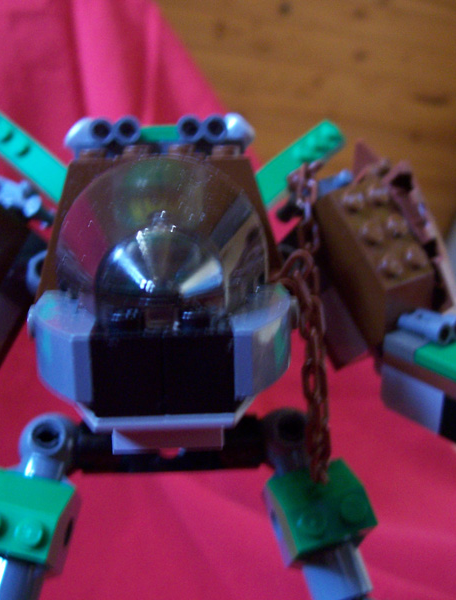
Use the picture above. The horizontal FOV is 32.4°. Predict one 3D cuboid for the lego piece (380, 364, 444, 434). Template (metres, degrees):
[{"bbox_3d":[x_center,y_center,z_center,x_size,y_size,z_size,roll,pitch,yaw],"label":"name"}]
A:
[{"bbox_3d":[0.046,0.019,0.180,0.016,0.011,0.016,-24,34,-39],"label":"lego piece"}]

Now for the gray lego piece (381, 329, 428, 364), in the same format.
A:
[{"bbox_3d":[0.043,0.009,0.179,0.016,0.003,0.008,-24,34,-39],"label":"gray lego piece"}]

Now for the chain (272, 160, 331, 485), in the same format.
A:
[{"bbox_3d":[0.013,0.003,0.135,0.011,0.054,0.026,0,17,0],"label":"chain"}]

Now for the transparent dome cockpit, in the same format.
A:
[{"bbox_3d":[-0.009,-0.009,0.100,0.028,0.019,0.027,-3,20,-4],"label":"transparent dome cockpit"}]

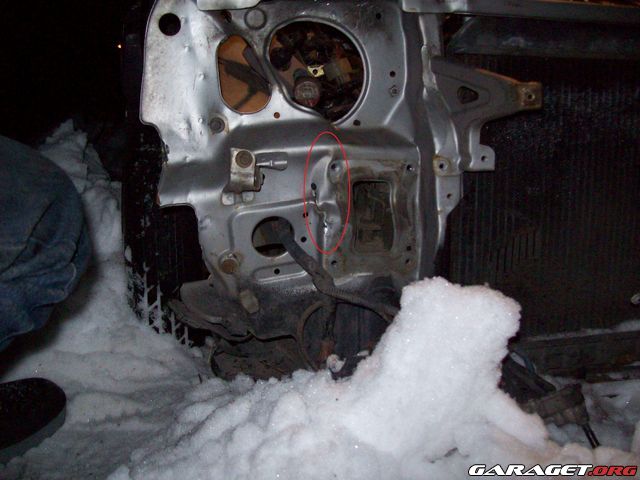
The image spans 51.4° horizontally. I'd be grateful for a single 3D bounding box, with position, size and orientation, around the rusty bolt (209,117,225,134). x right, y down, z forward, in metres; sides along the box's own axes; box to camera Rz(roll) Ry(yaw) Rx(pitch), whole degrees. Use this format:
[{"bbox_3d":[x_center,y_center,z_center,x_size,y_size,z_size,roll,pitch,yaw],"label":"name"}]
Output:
[{"bbox_3d":[-0.136,-0.150,0.870,0.021,0.021,0.014,1,7,0],"label":"rusty bolt"}]

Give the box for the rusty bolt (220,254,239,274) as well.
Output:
[{"bbox_3d":[-0.121,0.033,0.890,0.024,0.024,0.015,1,7,0],"label":"rusty bolt"}]

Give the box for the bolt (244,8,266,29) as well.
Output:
[{"bbox_3d":[-0.082,-0.282,0.850,0.027,0.027,0.015,1,7,0],"label":"bolt"}]

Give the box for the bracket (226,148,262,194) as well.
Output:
[{"bbox_3d":[-0.099,-0.089,0.870,0.044,0.058,0.035,1,8,5],"label":"bracket"}]

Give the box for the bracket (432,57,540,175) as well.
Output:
[{"bbox_3d":[0.214,-0.162,0.860,0.145,0.150,0.050,0,8,-5],"label":"bracket"}]

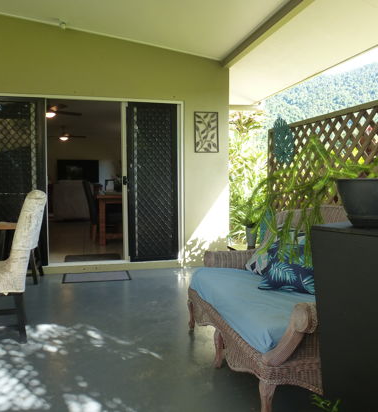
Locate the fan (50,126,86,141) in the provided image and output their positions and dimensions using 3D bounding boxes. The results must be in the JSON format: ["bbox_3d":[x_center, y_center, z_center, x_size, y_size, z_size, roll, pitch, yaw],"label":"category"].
[{"bbox_3d":[-3.536,-2.059,10.797,1.250,0.403,1.250,-1,4,-14],"label":"fan"}]

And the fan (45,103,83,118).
[{"bbox_3d":[-2.472,-1.766,6.766,1.250,0.403,1.250,-1,4,-14],"label":"fan"}]

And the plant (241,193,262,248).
[{"bbox_3d":[0.653,0.167,3.981,0.230,0.530,0.230,-1,4,-14],"label":"plant"}]

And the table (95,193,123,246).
[{"bbox_3d":[-1.165,0.199,6.899,0.965,0.785,1.442,-1,4,-14],"label":"table"}]

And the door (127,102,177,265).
[{"bbox_3d":[-0.460,-0.294,4.907,0.647,2.009,0.040,-1,4,-14],"label":"door"}]

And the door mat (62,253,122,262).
[{"bbox_3d":[-1.302,0.707,5.208,0.716,0.012,0.464,-1,4,-14],"label":"door mat"}]

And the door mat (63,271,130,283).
[{"bbox_3d":[-1.088,0.838,4.541,0.757,0.012,0.424,-1,4,-14],"label":"door mat"}]

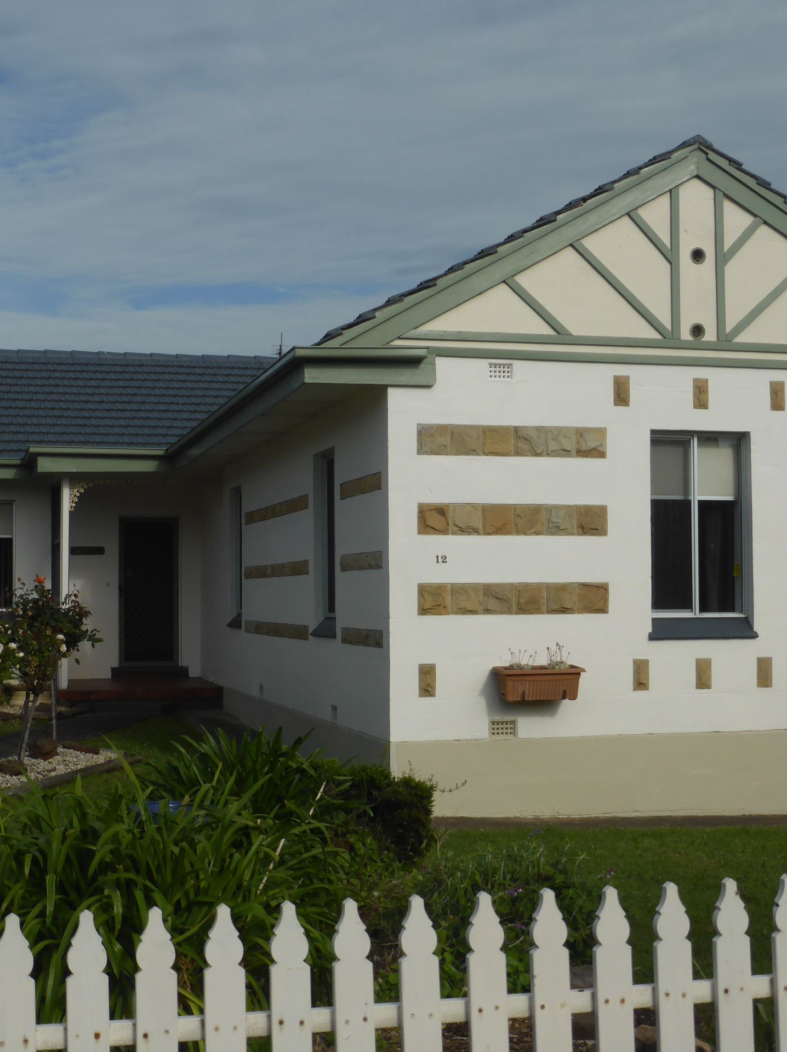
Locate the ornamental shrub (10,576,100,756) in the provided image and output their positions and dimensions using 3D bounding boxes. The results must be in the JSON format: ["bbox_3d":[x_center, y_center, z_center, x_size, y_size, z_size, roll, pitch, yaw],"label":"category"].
[{"bbox_3d":[-3.223,1.341,15.068,0.800,1.750,0.800,0,-3,-15],"label":"ornamental shrub"}]

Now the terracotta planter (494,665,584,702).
[{"bbox_3d":[1.188,1.284,12.891,0.730,0.277,0.220,0,-3,-15],"label":"terracotta planter"}]

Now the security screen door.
[{"bbox_3d":[-3.467,0.932,22.401,0.830,2.090,0.070,0,-3,-15],"label":"security screen door"}]

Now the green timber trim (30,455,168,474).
[{"bbox_3d":[-3.637,-0.768,19.693,1.647,0.213,0.090,0,-3,-15],"label":"green timber trim"}]

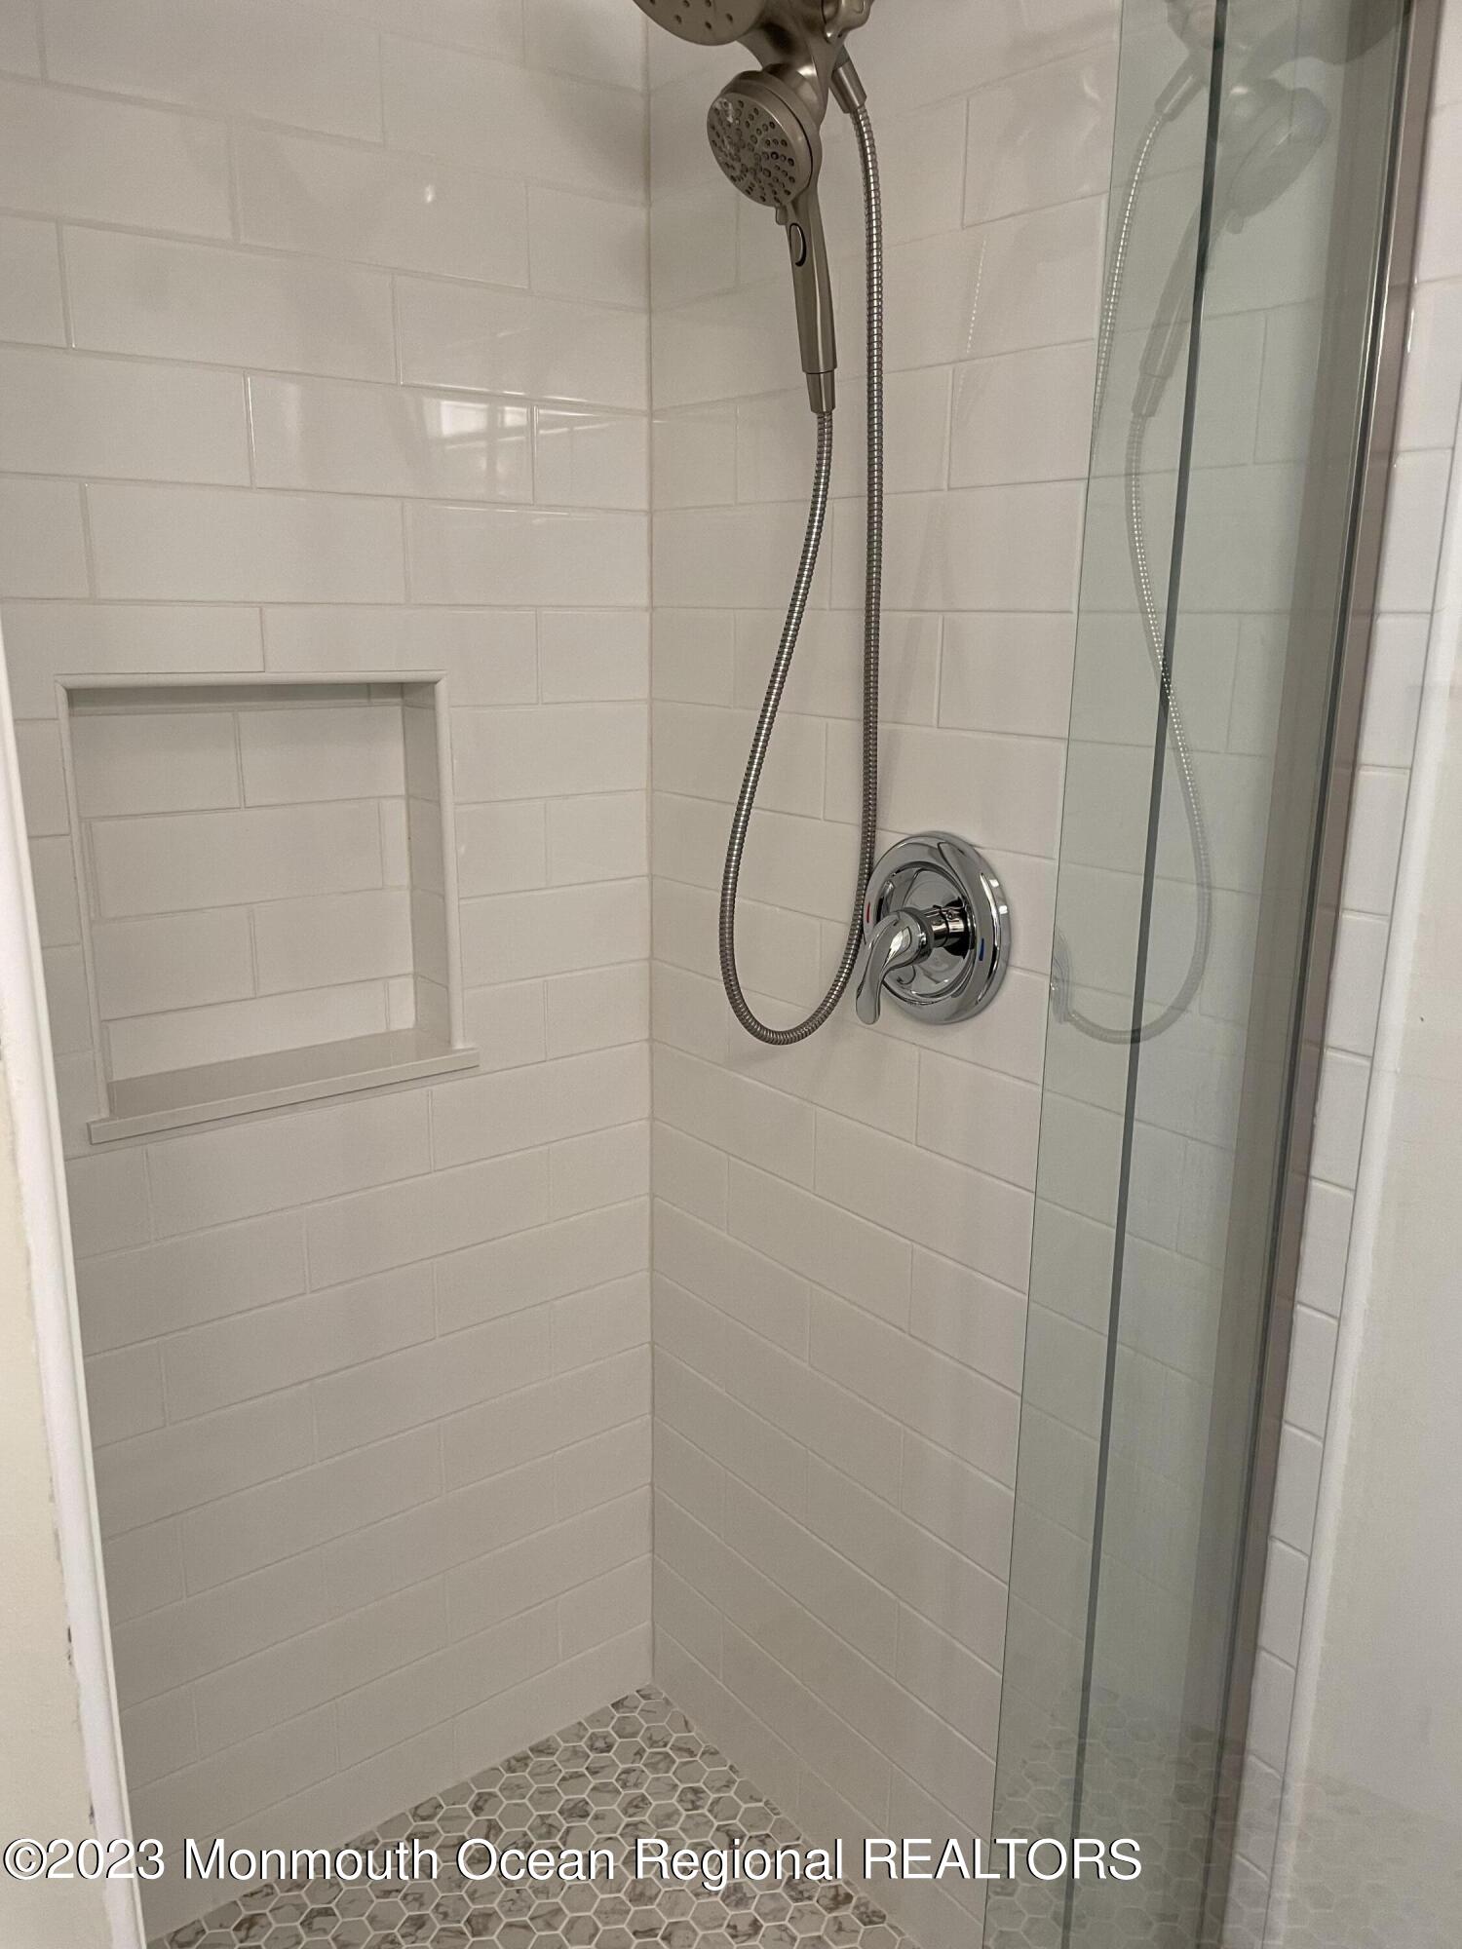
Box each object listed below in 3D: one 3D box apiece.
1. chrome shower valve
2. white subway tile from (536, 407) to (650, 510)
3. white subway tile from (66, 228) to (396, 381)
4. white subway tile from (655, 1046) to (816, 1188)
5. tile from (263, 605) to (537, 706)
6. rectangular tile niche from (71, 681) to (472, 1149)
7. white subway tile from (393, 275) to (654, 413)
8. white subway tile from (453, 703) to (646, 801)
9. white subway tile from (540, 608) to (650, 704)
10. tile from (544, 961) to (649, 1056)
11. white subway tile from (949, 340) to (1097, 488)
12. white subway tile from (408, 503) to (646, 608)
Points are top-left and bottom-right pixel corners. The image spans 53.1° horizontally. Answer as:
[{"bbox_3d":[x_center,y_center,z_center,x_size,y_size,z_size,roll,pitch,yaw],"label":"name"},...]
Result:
[{"bbox_3d":[0.163,-0.037,1.361,0.088,0.190,0.188,-10,18,-37],"label":"chrome shower valve"},{"bbox_3d":[-0.152,-0.557,1.580,0.141,0.101,0.010,-10,18,-37],"label":"white subway tile"},{"bbox_3d":[-0.448,-0.606,1.338,0.301,0.100,0.009,-10,18,-37],"label":"white subway tile"},{"bbox_3d":[0.001,0.159,1.686,0.010,0.101,0.299,-11,18,-37],"label":"white subway tile"},{"bbox_3d":[-0.333,-0.330,1.512,0.303,0.102,0.009,-10,18,-37],"label":"tile"},{"bbox_3d":[-0.475,-0.090,1.507,0.411,0.439,0.100,-10,18,-37],"label":"rectangular tile niche"},{"bbox_3d":[-0.210,-0.650,1.520,0.298,0.100,0.009,-10,18,-37],"label":"white subway tile"},{"bbox_3d":[-0.198,-0.251,1.625,0.247,0.101,0.010,-10,18,-37],"label":"white subway tile"},{"bbox_3d":[-0.152,-0.363,1.648,0.150,0.102,0.009,-10,18,-37],"label":"white subway tile"},{"bbox_3d":[-0.158,0.040,1.745,0.145,0.100,0.009,-10,18,-37],"label":"tile"},{"bbox_3d":[0.291,-0.448,1.171,0.009,0.100,0.301,-10,18,-37],"label":"white subway tile"},{"bbox_3d":[-0.212,-0.449,1.571,0.298,0.100,0.009,-10,18,-37],"label":"white subway tile"}]

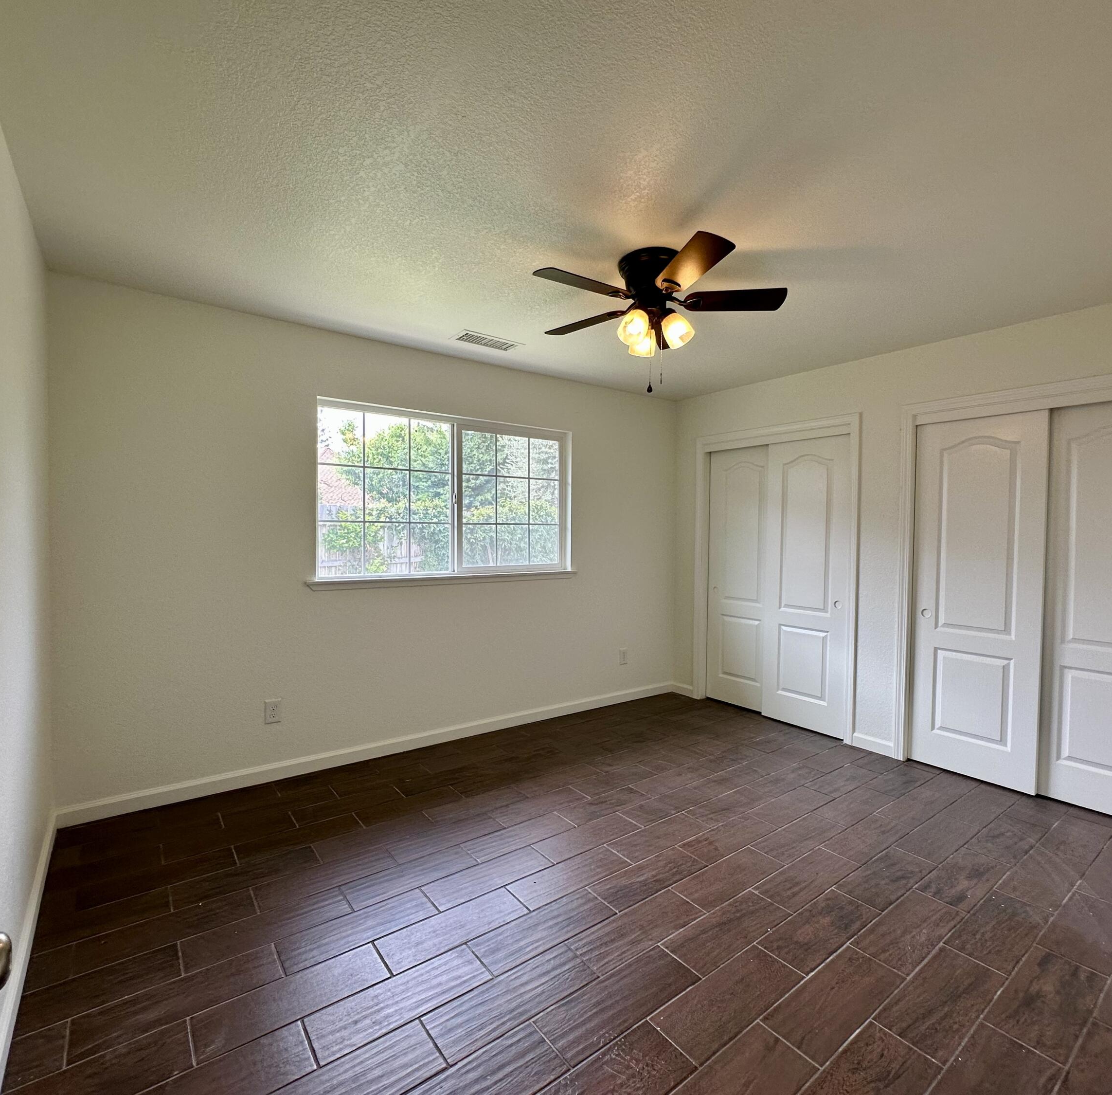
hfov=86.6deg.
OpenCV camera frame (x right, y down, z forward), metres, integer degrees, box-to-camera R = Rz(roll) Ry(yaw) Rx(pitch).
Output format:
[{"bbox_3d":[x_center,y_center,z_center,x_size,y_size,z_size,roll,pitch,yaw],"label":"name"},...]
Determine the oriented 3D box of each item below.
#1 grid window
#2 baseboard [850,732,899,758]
[{"bbox_3d":[-0.644,-0.332,3.844,1.772,1.014,0.080,-1,2,-36],"label":"grid window"},{"bbox_3d":[1.989,1.233,3.689,0.018,0.084,0.259,-1,2,-36],"label":"baseboard"}]

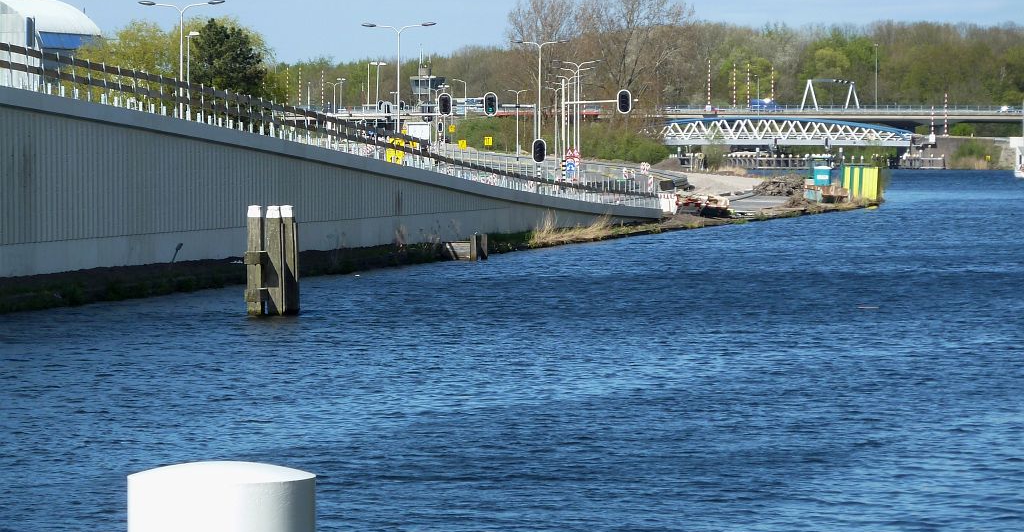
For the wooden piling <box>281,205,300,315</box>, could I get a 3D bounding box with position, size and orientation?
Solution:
[{"bbox_3d":[-5.369,-0.133,113.300,0.360,2.650,0.360,1,2,11],"label":"wooden piling"}]

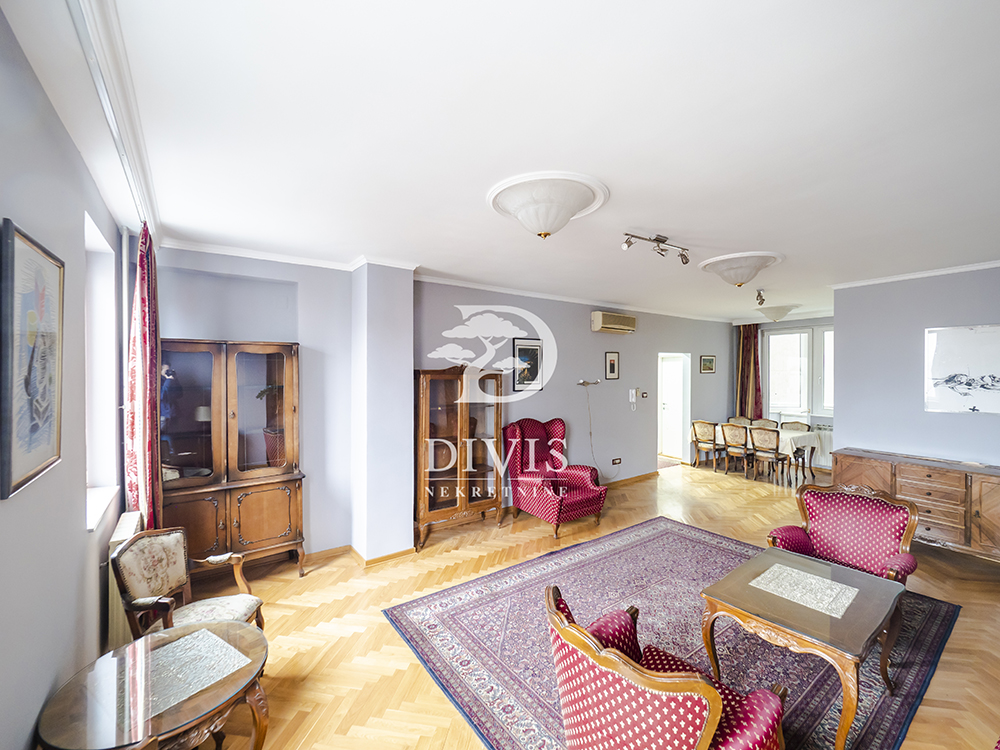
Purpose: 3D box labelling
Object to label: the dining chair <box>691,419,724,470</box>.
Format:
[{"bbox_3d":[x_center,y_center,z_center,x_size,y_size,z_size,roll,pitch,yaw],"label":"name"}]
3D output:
[{"bbox_3d":[3.836,1.250,7.316,0.520,0.880,0.445,0,1,-34],"label":"dining chair"}]

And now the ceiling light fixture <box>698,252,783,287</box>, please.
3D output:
[{"bbox_3d":[2.363,-0.992,3.983,0.710,0.220,0.710,0,0,-34],"label":"ceiling light fixture"}]

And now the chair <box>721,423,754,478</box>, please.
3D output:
[{"bbox_3d":[4.188,1.281,6.961,0.530,0.870,0.470,0,0,-34],"label":"chair"}]

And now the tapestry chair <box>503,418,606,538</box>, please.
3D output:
[{"bbox_3d":[0.642,1.120,4.712,0.820,1.140,0.870,0,0,-36],"label":"tapestry chair"}]

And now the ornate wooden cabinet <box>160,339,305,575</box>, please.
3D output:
[{"bbox_3d":[-2.203,0.729,3.248,1.080,2.000,0.410,0,1,-36],"label":"ornate wooden cabinet"}]

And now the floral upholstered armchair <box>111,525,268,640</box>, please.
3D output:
[{"bbox_3d":[-1.620,1.285,2.130,0.570,0.890,0.540,0,0,10],"label":"floral upholstered armchair"}]

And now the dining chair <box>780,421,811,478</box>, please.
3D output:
[{"bbox_3d":[4.784,1.258,6.667,0.520,0.880,0.445,0,1,-34],"label":"dining chair"}]

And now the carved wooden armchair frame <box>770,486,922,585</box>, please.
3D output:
[{"bbox_3d":[2.150,1.260,2.580,0.680,0.940,0.700,0,0,-39],"label":"carved wooden armchair frame"}]

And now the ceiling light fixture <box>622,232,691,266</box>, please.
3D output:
[{"bbox_3d":[1.222,-0.999,3.123,0.720,0.200,0.160,0,0,-34],"label":"ceiling light fixture"}]

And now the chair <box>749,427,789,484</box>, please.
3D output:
[{"bbox_3d":[4.331,1.259,6.488,0.520,0.880,0.445,0,1,-34],"label":"chair"}]

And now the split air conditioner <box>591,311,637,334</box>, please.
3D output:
[{"bbox_3d":[1.707,-0.757,6.045,0.805,0.285,0.200,0,1,-36],"label":"split air conditioner"}]

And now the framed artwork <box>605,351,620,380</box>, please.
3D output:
[{"bbox_3d":[1.761,-0.134,6.285,0.320,0.410,0.025,0,0,-34],"label":"framed artwork"}]

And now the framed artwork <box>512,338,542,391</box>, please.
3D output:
[{"bbox_3d":[0.377,-0.127,5.132,0.500,0.660,0.030,0,0,-36],"label":"framed artwork"}]

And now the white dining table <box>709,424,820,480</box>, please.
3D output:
[{"bbox_3d":[4.324,1.316,6.996,1.000,0.750,1.600,0,1,-34],"label":"white dining table"}]

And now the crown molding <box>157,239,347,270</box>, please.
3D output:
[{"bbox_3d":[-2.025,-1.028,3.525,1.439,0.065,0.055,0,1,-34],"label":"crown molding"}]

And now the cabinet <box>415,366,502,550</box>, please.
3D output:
[{"bbox_3d":[-0.475,0.793,4.301,1.000,1.790,0.380,0,0,-36],"label":"cabinet"}]

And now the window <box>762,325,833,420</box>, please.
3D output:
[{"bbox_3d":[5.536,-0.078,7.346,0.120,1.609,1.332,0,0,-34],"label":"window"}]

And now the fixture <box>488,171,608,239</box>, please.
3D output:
[{"bbox_3d":[0.290,-0.928,2.426,0.690,0.230,0.690,0,1,0],"label":"fixture"}]

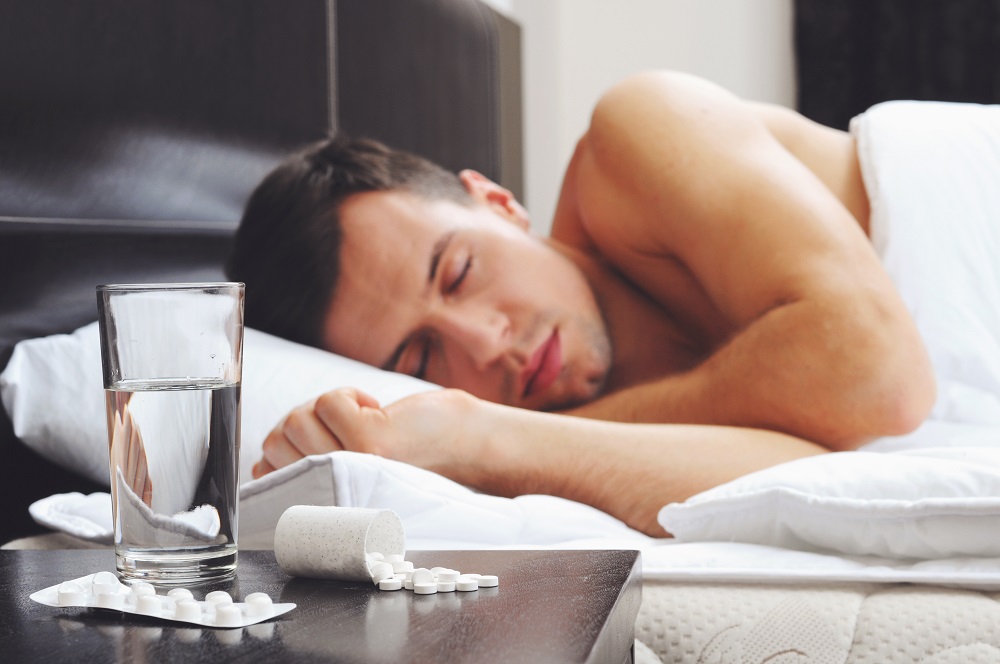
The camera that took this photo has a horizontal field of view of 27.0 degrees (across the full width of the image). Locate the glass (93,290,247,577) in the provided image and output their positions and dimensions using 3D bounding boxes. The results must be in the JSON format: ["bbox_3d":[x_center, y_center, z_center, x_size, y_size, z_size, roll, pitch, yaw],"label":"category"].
[{"bbox_3d":[-0.156,0.048,1.001,0.070,0.140,0.070,-1,3,0],"label":"glass"}]

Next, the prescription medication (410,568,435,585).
[{"bbox_3d":[-0.036,0.113,0.953,0.011,0.011,0.004,-1,-37,-9],"label":"prescription medication"}]

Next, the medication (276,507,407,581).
[{"bbox_3d":[-0.076,0.100,0.986,0.051,0.035,0.035,1,4,29],"label":"medication"}]

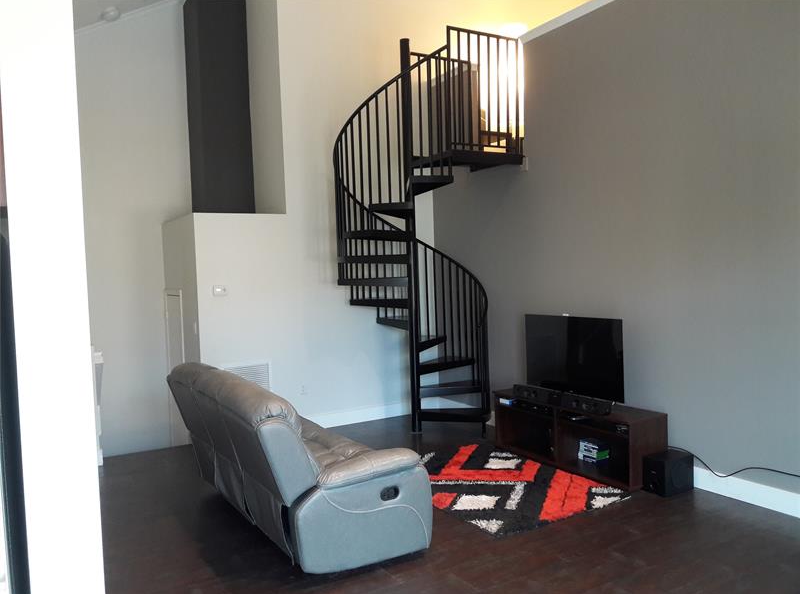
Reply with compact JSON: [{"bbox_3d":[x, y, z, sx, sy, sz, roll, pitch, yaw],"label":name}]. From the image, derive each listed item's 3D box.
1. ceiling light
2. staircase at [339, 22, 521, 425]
[{"bbox_3d":[-3.132,-3.058,7.000,0.200,0.120,0.200,-34,17,-25],"label":"ceiling light"},{"bbox_3d":[0.134,-0.585,6.411,1.485,3.904,1.592,-3,2,-29],"label":"staircase"}]

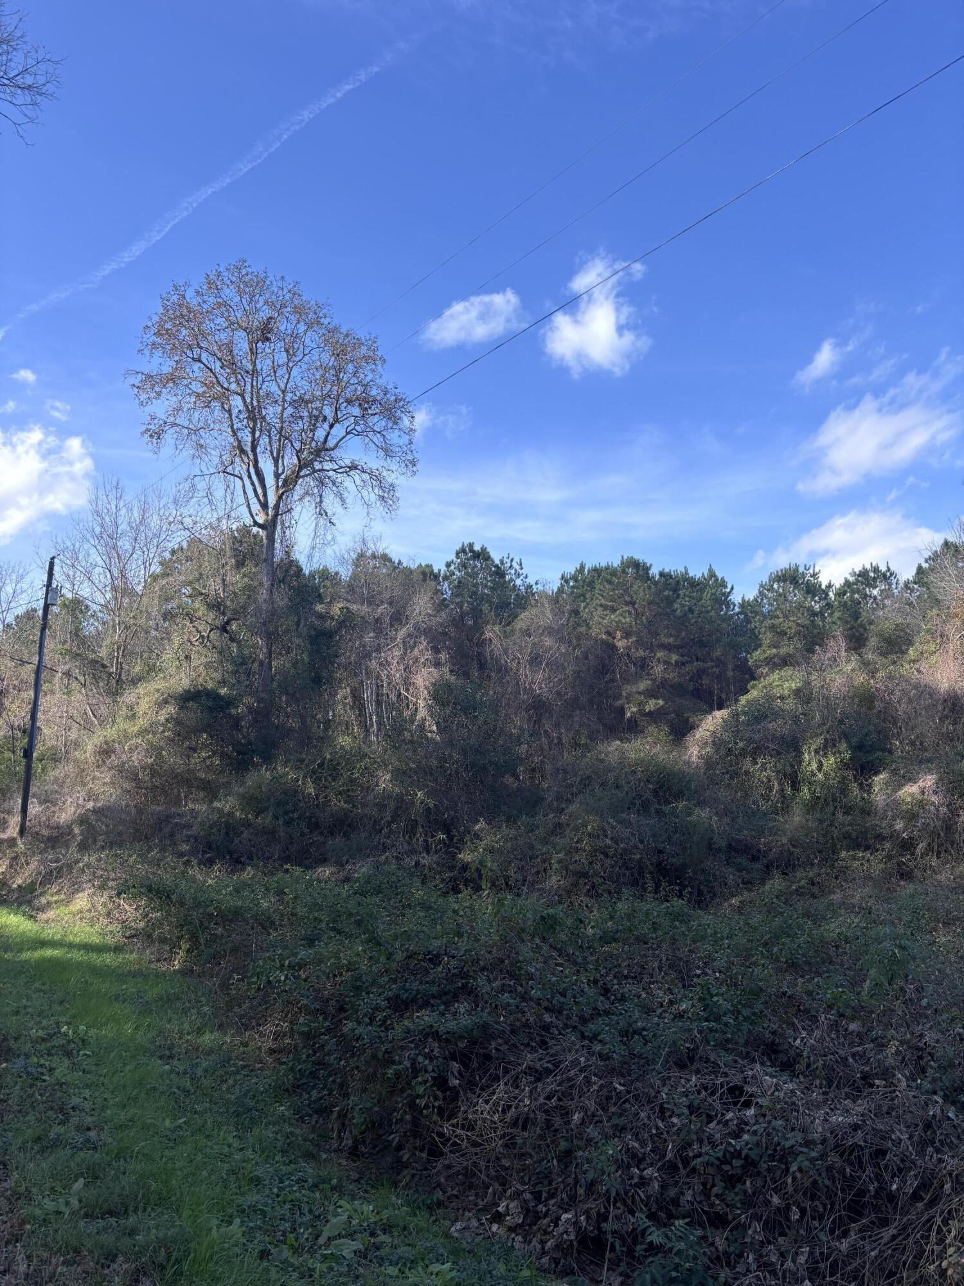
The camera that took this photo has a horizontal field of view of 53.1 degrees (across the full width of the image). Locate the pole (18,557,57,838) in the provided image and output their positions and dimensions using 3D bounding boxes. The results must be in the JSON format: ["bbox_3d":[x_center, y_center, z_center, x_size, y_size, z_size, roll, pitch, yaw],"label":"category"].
[{"bbox_3d":[-15.879,1.830,34.640,0.500,10.170,0.450,2,-9,0],"label":"pole"}]

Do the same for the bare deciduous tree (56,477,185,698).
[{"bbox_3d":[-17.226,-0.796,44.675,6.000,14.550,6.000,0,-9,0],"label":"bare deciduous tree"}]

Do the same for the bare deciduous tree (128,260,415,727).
[{"bbox_3d":[-9.646,-5.631,42.403,12.200,23.790,12.200,0,-9,0],"label":"bare deciduous tree"}]

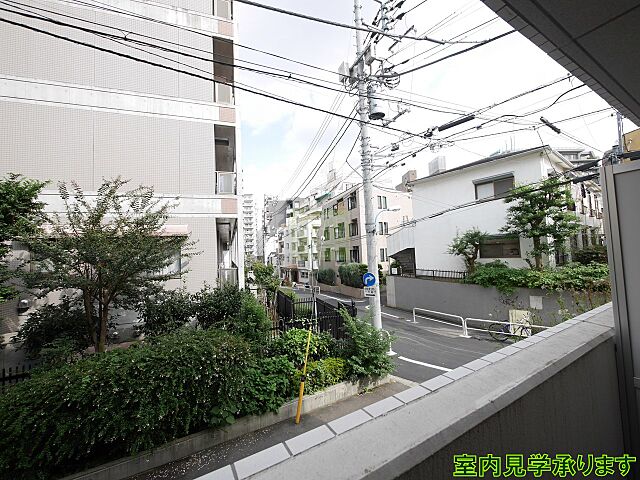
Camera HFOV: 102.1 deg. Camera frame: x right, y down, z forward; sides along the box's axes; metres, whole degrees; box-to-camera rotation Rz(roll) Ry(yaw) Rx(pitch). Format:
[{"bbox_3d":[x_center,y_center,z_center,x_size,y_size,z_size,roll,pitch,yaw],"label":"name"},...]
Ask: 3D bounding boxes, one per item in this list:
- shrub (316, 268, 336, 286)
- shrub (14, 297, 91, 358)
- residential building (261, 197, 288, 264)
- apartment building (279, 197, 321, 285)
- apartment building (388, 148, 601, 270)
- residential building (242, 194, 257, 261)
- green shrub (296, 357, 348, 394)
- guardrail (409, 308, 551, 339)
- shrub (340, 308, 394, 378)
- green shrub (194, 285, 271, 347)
[{"bbox_3d":[0.780,4.400,30.500,1.600,2.000,3.000,-1,-3,-23],"label":"shrub"},{"bbox_3d":[-6.200,2.060,6.100,1.400,1.400,1.200,-2,-3,-18],"label":"shrub"},{"bbox_3d":[-14.792,-1.504,86.000,11.000,24.000,11.000,-4,-3,30],"label":"residential building"},{"bbox_3d":[-0.200,0.188,45.500,9.000,14.500,14.000,-1,-3,-24],"label":"apartment building"},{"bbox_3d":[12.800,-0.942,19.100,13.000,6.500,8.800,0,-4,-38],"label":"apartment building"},{"bbox_3d":[-36.984,-3.907,138.000,14.000,37.500,13.000,-2,-3,-13],"label":"residential building"},{"bbox_3d":[0.070,3.770,7.250,1.350,0.820,0.950,-4,-3,25],"label":"green shrub"},{"bbox_3d":[6.953,4.045,12.152,0.590,0.820,5.910,0,-4,-42],"label":"guardrail"},{"bbox_3d":[1.500,3.330,8.250,1.500,1.900,1.300,-4,-3,24],"label":"shrub"},{"bbox_3d":[-2.470,2.130,7.300,1.900,1.650,1.350,-1,-3,-24],"label":"green shrub"}]

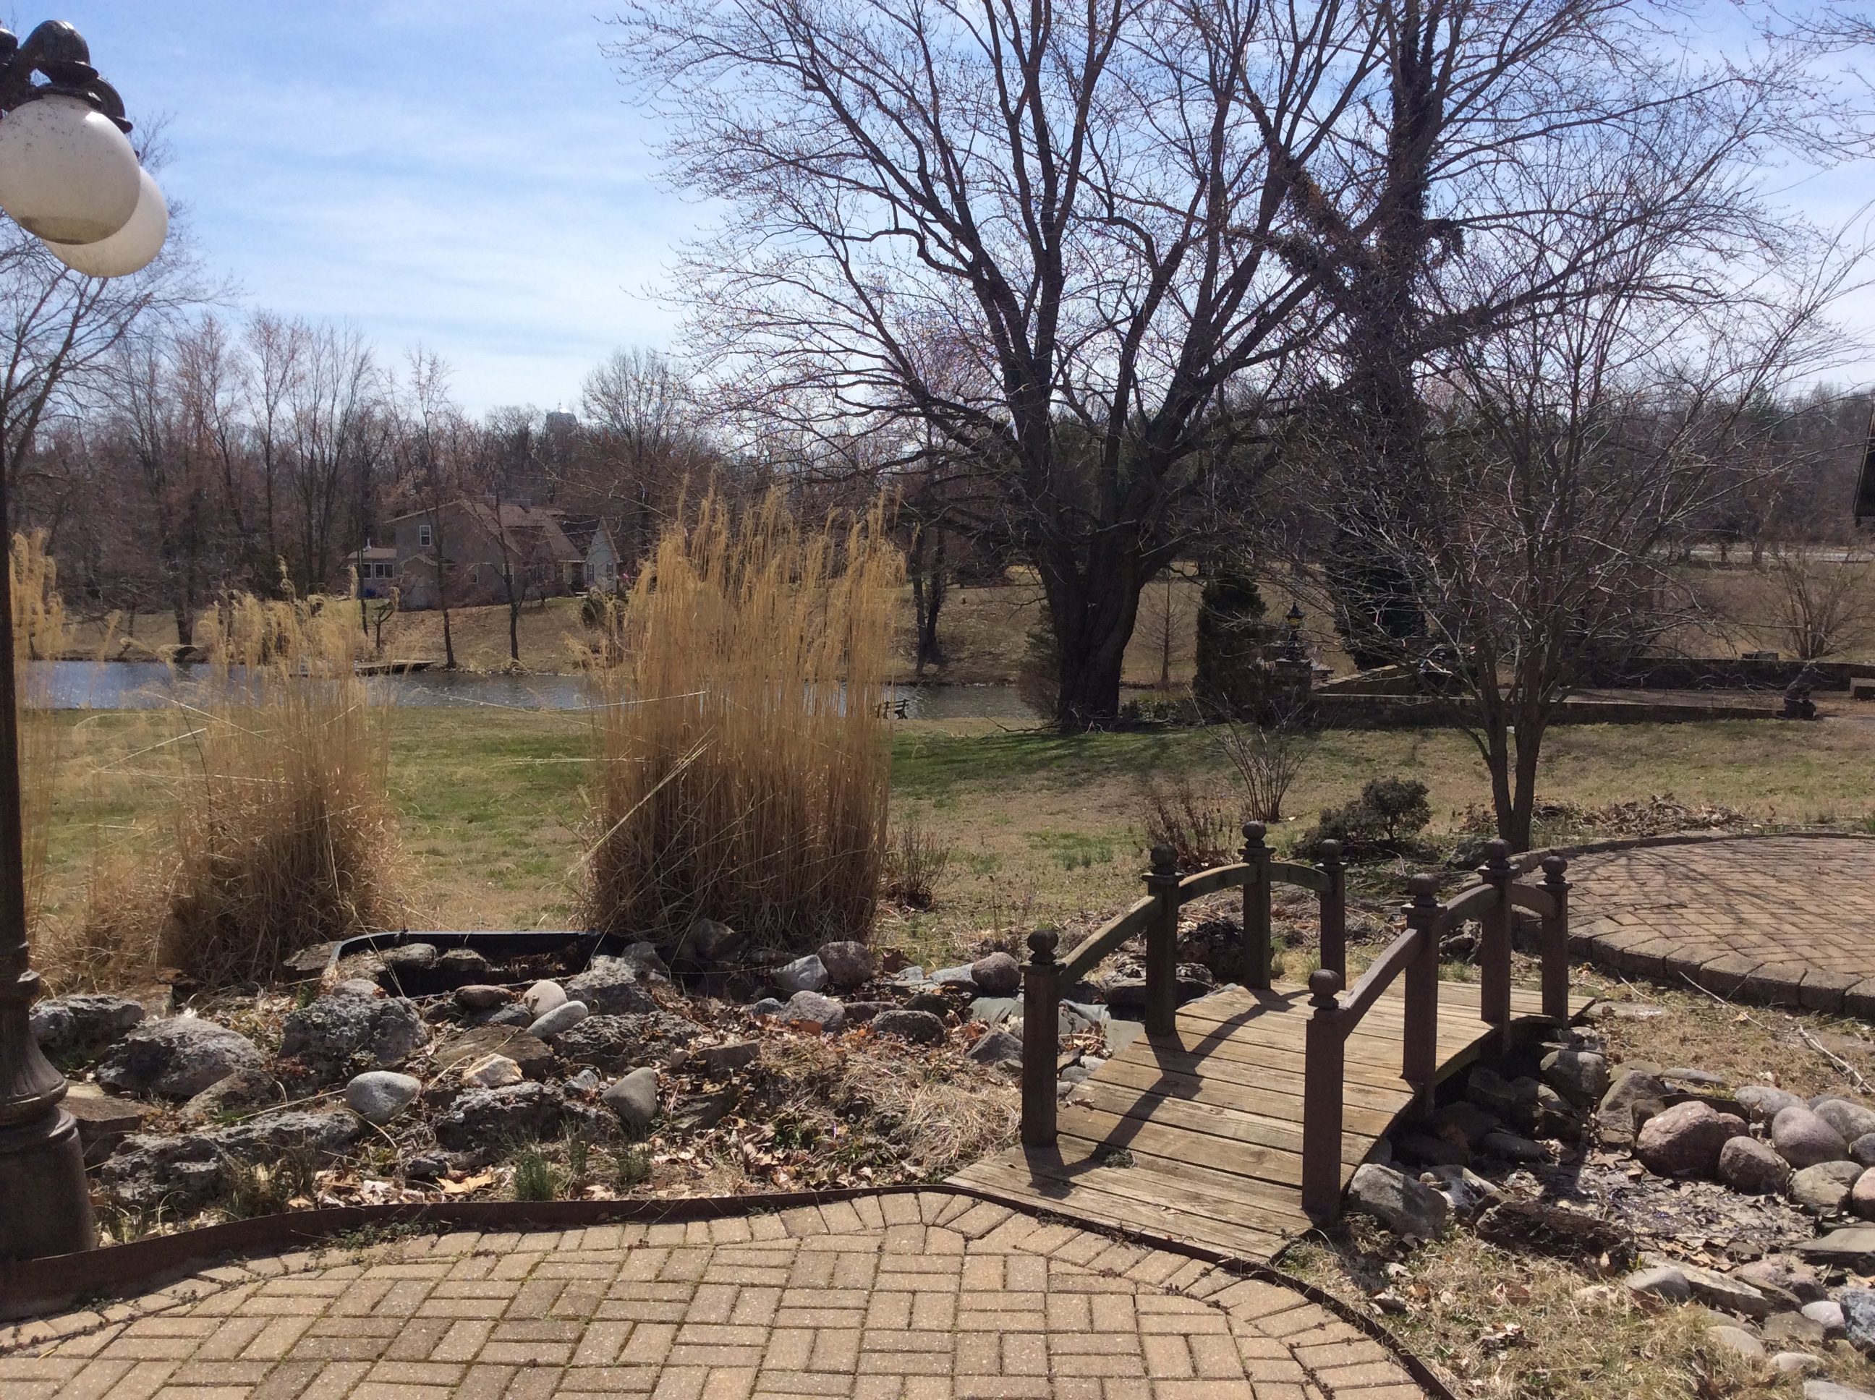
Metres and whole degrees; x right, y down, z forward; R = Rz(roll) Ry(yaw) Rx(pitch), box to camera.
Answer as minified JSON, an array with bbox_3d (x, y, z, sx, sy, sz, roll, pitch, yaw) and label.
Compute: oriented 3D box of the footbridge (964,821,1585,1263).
[{"bbox_3d":[1.246,0.857,5.519,0.930,0.810,2.980,3,5,34],"label":"footbridge"}]

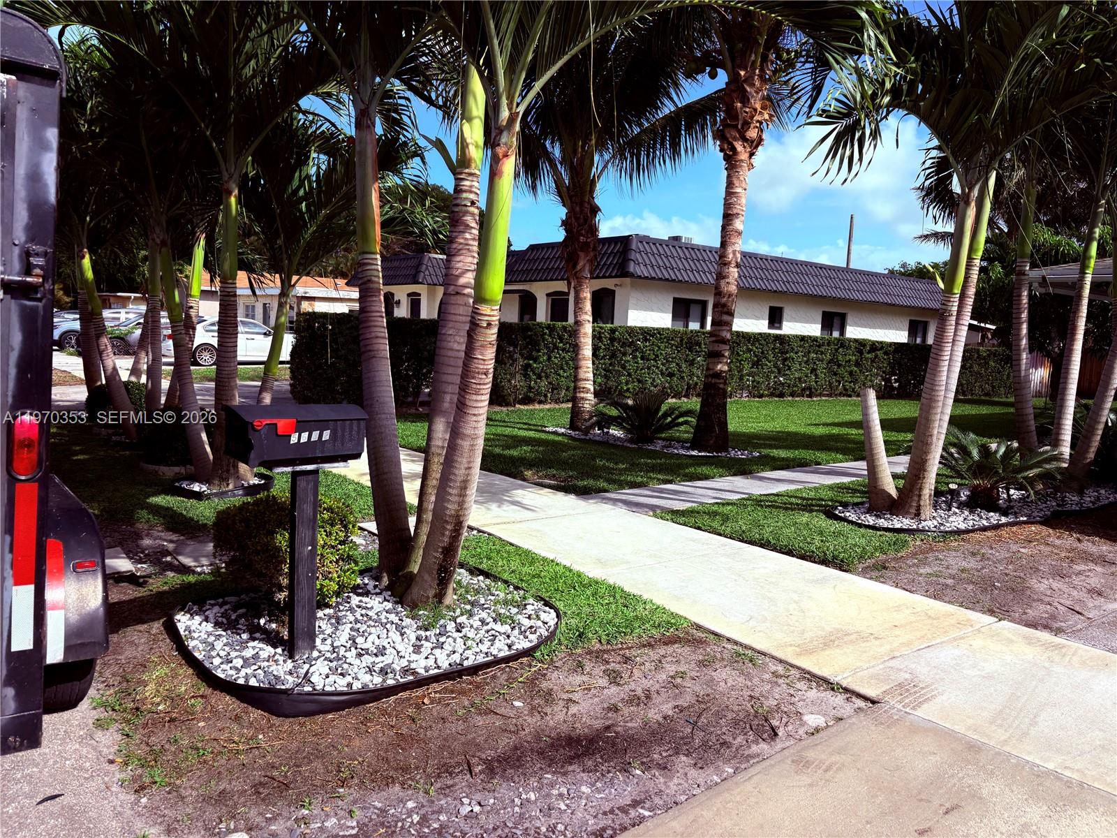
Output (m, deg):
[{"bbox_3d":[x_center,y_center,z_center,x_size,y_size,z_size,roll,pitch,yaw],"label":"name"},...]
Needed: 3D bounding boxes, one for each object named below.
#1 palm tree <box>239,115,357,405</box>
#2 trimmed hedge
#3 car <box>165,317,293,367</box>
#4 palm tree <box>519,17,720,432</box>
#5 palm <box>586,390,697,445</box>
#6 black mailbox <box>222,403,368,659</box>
[{"bbox_3d":[-2.435,-1.051,7.561,1.300,3.200,1.300,-2,8,-37],"label":"palm tree"},{"bbox_3d":[5.380,-1.279,20.988,23.920,1.590,1.050,-2,8,-37],"label":"trimmed hedge"},{"bbox_3d":[-8.912,-2.290,24.238,4.720,1.400,1.830,-2,8,-37],"label":"car"},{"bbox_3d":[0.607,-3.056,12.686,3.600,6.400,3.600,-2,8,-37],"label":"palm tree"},{"bbox_3d":[1.183,-0.094,11.757,1.500,0.780,1.500,3,6,0],"label":"palm"},{"bbox_3d":[-1.151,0.482,3.697,0.540,1.117,0.275,-2,8,-37],"label":"black mailbox"}]

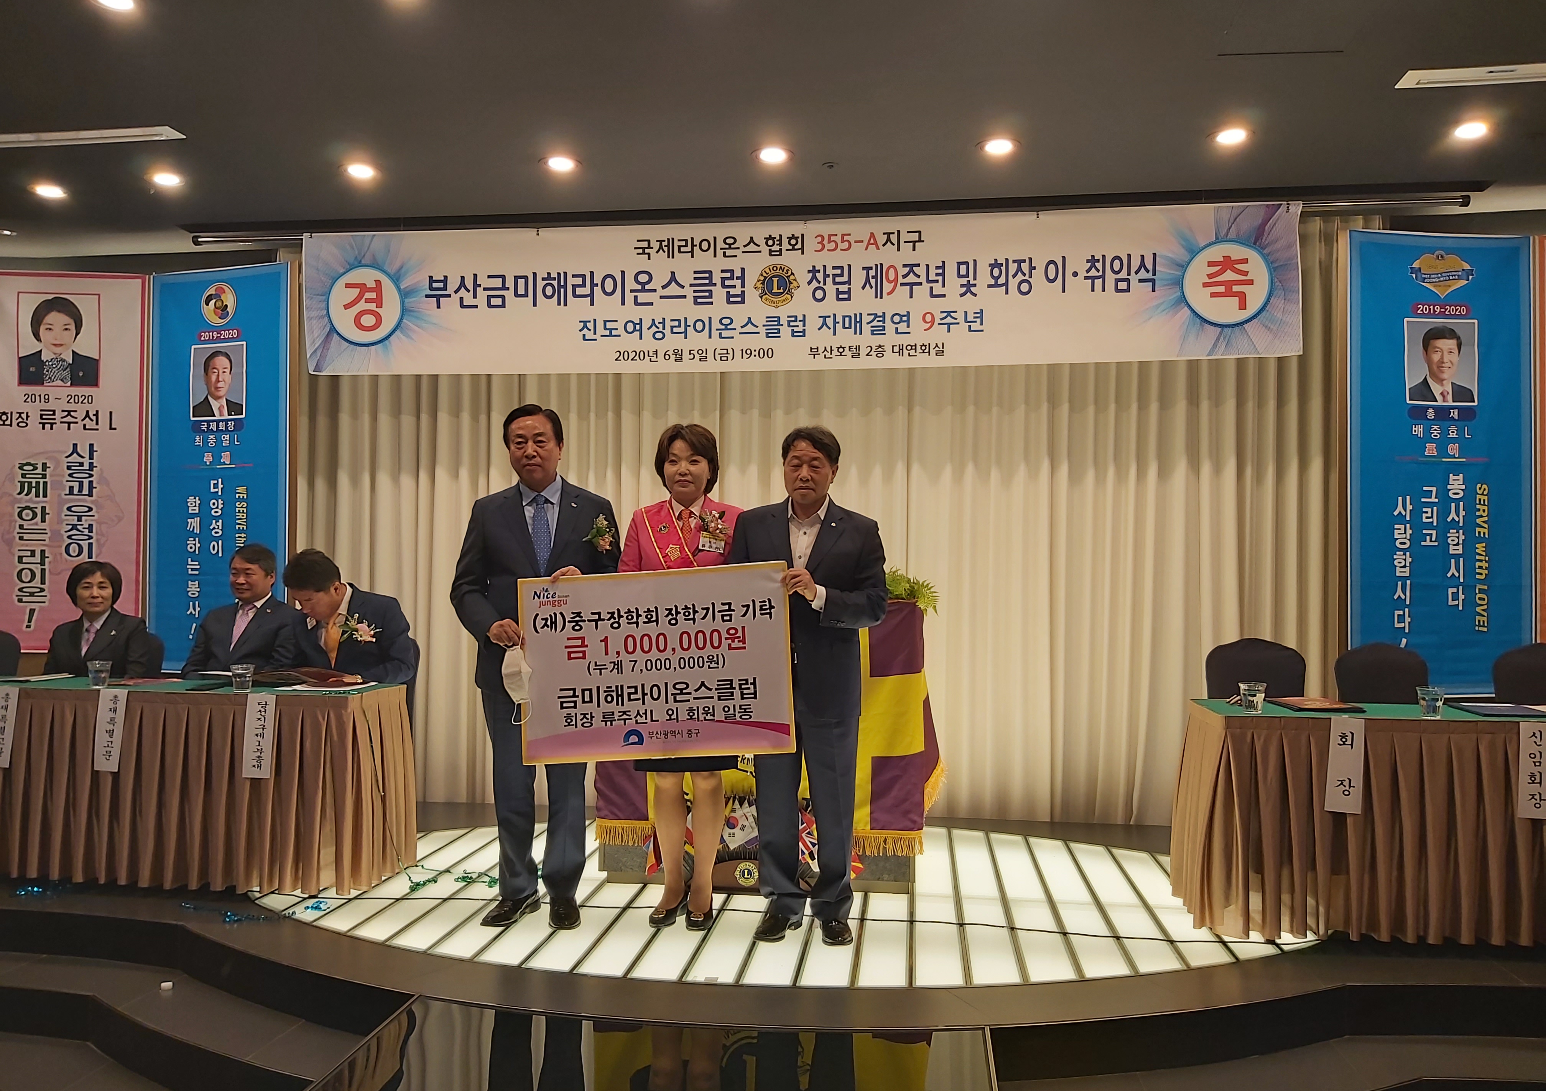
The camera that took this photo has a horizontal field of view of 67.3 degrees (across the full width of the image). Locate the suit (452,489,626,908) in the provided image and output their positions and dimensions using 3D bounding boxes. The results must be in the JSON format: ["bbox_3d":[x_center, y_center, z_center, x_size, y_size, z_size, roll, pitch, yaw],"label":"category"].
[{"bbox_3d":[-0.795,0.493,3.890,0.560,1.430,0.390,0,-1,0],"label":"suit"}]

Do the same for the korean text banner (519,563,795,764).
[{"bbox_3d":[-0.382,0.381,3.741,0.890,0.600,0.015,-4,-8,8],"label":"korean text banner"}]

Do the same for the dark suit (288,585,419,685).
[{"bbox_3d":[-1.689,0.475,4.660,0.560,0.620,0.520,0,-1,8],"label":"dark suit"}]

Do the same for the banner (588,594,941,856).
[{"bbox_3d":[0.002,0.666,4.420,1.270,0.950,0.420,0,-1,7],"label":"banner"}]

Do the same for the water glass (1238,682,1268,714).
[{"bbox_3d":[1.565,0.497,3.790,0.090,0.097,0.090,0,-1,7],"label":"water glass"}]

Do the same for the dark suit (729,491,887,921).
[{"bbox_3d":[0.111,0.538,3.730,0.530,1.370,0.380,0,-1,5],"label":"dark suit"}]

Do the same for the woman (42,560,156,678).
[{"bbox_3d":[-2.881,0.664,4.830,0.520,1.220,0.780,0,-1,-3],"label":"woman"}]

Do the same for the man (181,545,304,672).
[{"bbox_3d":[-2.232,0.629,4.700,0.580,1.290,0.800,0,-1,2],"label":"man"}]

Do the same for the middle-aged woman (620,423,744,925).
[{"bbox_3d":[-0.306,0.435,3.900,0.470,1.660,0.360,0,-1,3],"label":"middle-aged woman"}]

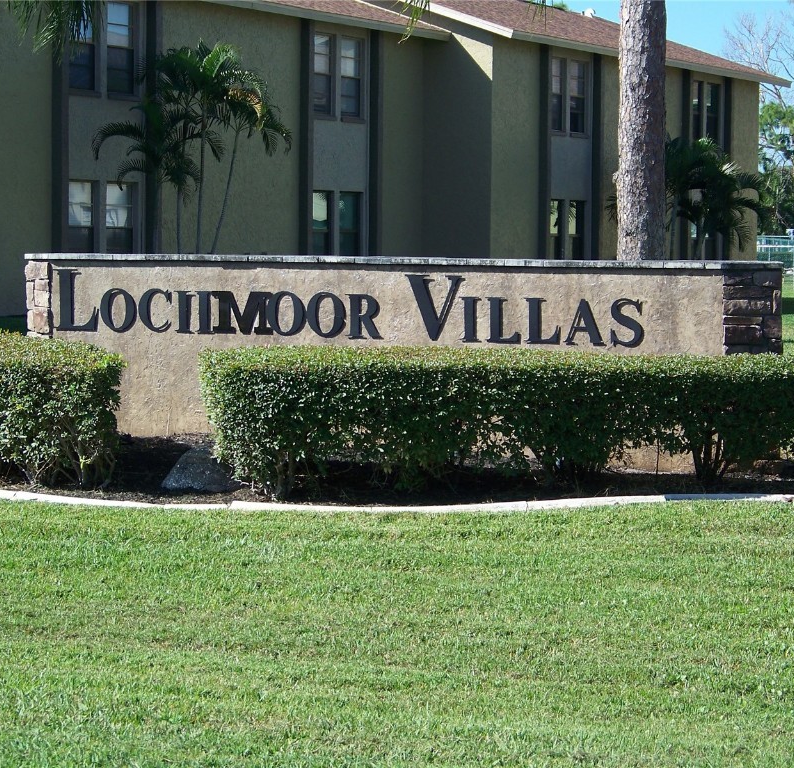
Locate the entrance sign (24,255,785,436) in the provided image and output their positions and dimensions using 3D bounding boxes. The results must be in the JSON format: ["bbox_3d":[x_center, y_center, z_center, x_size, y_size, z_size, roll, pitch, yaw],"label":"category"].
[{"bbox_3d":[-0.140,-0.220,19.220,6.350,1.450,0.500,2,3,27],"label":"entrance sign"}]

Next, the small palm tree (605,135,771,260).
[{"bbox_3d":[5.930,-3.120,52.500,3.300,3.850,3.100,1,3,0],"label":"small palm tree"}]

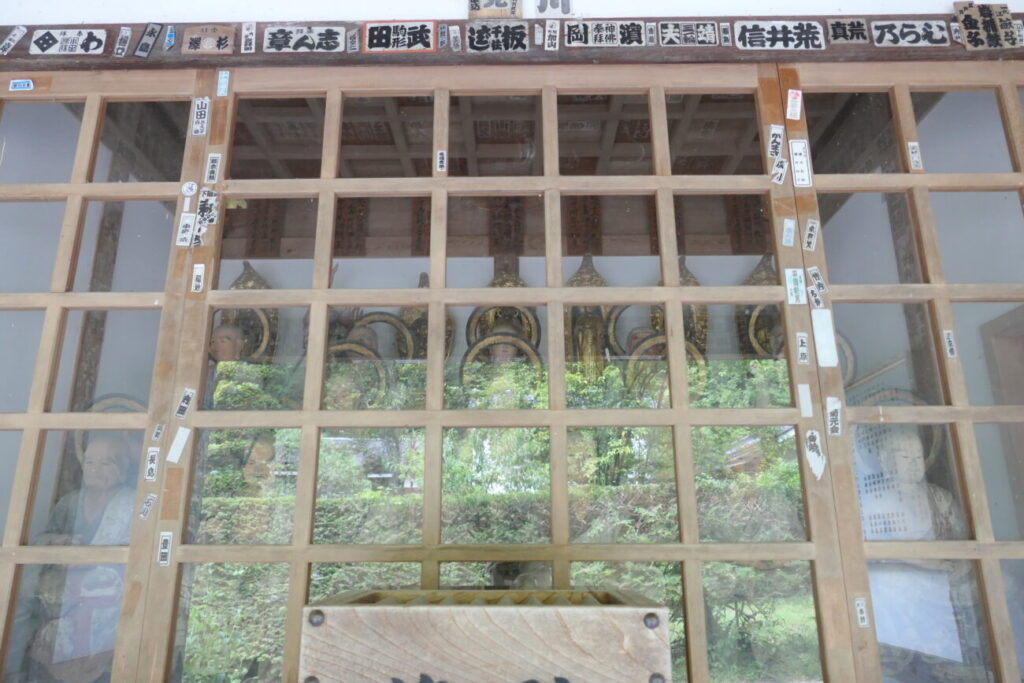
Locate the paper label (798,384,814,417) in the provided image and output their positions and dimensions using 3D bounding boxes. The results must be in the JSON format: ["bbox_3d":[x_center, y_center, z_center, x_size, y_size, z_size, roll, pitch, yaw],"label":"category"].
[{"bbox_3d":[0.616,0.124,1.490,0.022,0.070,0.004,-1,-16,0],"label":"paper label"}]

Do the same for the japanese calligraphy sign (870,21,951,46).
[{"bbox_3d":[0.976,-0.753,1.741,0.182,0.073,0.004,0,-16,0],"label":"japanese calligraphy sign"}]

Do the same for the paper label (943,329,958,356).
[{"bbox_3d":[1.159,0.007,1.878,0.025,0.072,0.004,0,-16,0],"label":"paper label"}]

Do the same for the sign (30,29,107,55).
[{"bbox_3d":[-1.070,-0.722,1.716,0.179,0.069,0.008,0,-16,0],"label":"sign"}]

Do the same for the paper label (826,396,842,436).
[{"bbox_3d":[0.686,0.160,1.511,0.023,0.081,0.003,-1,-16,0],"label":"paper label"}]

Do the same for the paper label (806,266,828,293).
[{"bbox_3d":[0.673,-0.136,1.566,0.023,0.057,0.004,-16,-16,-4],"label":"paper label"}]

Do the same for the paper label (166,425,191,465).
[{"bbox_3d":[-0.854,0.266,1.825,0.029,0.088,0.004,15,-15,5],"label":"paper label"}]

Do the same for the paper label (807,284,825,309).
[{"bbox_3d":[0.820,-0.120,1.917,0.023,0.061,0.004,-17,-15,-4],"label":"paper label"}]

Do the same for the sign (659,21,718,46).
[{"bbox_3d":[0.425,-0.738,1.707,0.141,0.069,0.008,0,-16,0],"label":"sign"}]

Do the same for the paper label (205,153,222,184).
[{"bbox_3d":[-0.857,-0.495,2.039,0.036,0.093,0.004,2,-16,1],"label":"paper label"}]

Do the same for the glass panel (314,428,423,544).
[{"bbox_3d":[-0.359,0.366,1.810,0.279,0.296,0.008,0,-16,0],"label":"glass panel"}]

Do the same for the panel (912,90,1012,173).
[{"bbox_3d":[1.059,-0.494,1.688,0.215,0.230,0.006,0,-16,0],"label":"panel"}]

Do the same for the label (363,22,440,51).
[{"bbox_3d":[-0.269,-0.733,1.712,0.178,0.088,0.008,0,-16,0],"label":"label"}]

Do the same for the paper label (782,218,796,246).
[{"bbox_3d":[0.623,-0.244,1.599,0.024,0.065,0.004,10,-16,3],"label":"paper label"}]

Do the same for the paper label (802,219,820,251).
[{"bbox_3d":[0.686,-0.243,1.627,0.022,0.078,0.003,17,-15,5],"label":"paper label"}]

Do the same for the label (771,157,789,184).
[{"bbox_3d":[0.619,-0.393,1.642,0.028,0.062,0.004,16,-16,5],"label":"label"}]

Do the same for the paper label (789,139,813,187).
[{"bbox_3d":[0.670,-0.413,1.648,0.041,0.119,0.004,0,-16,1],"label":"paper label"}]

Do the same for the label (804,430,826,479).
[{"bbox_3d":[0.773,0.288,1.802,0.041,0.126,0.004,0,-16,0],"label":"label"}]

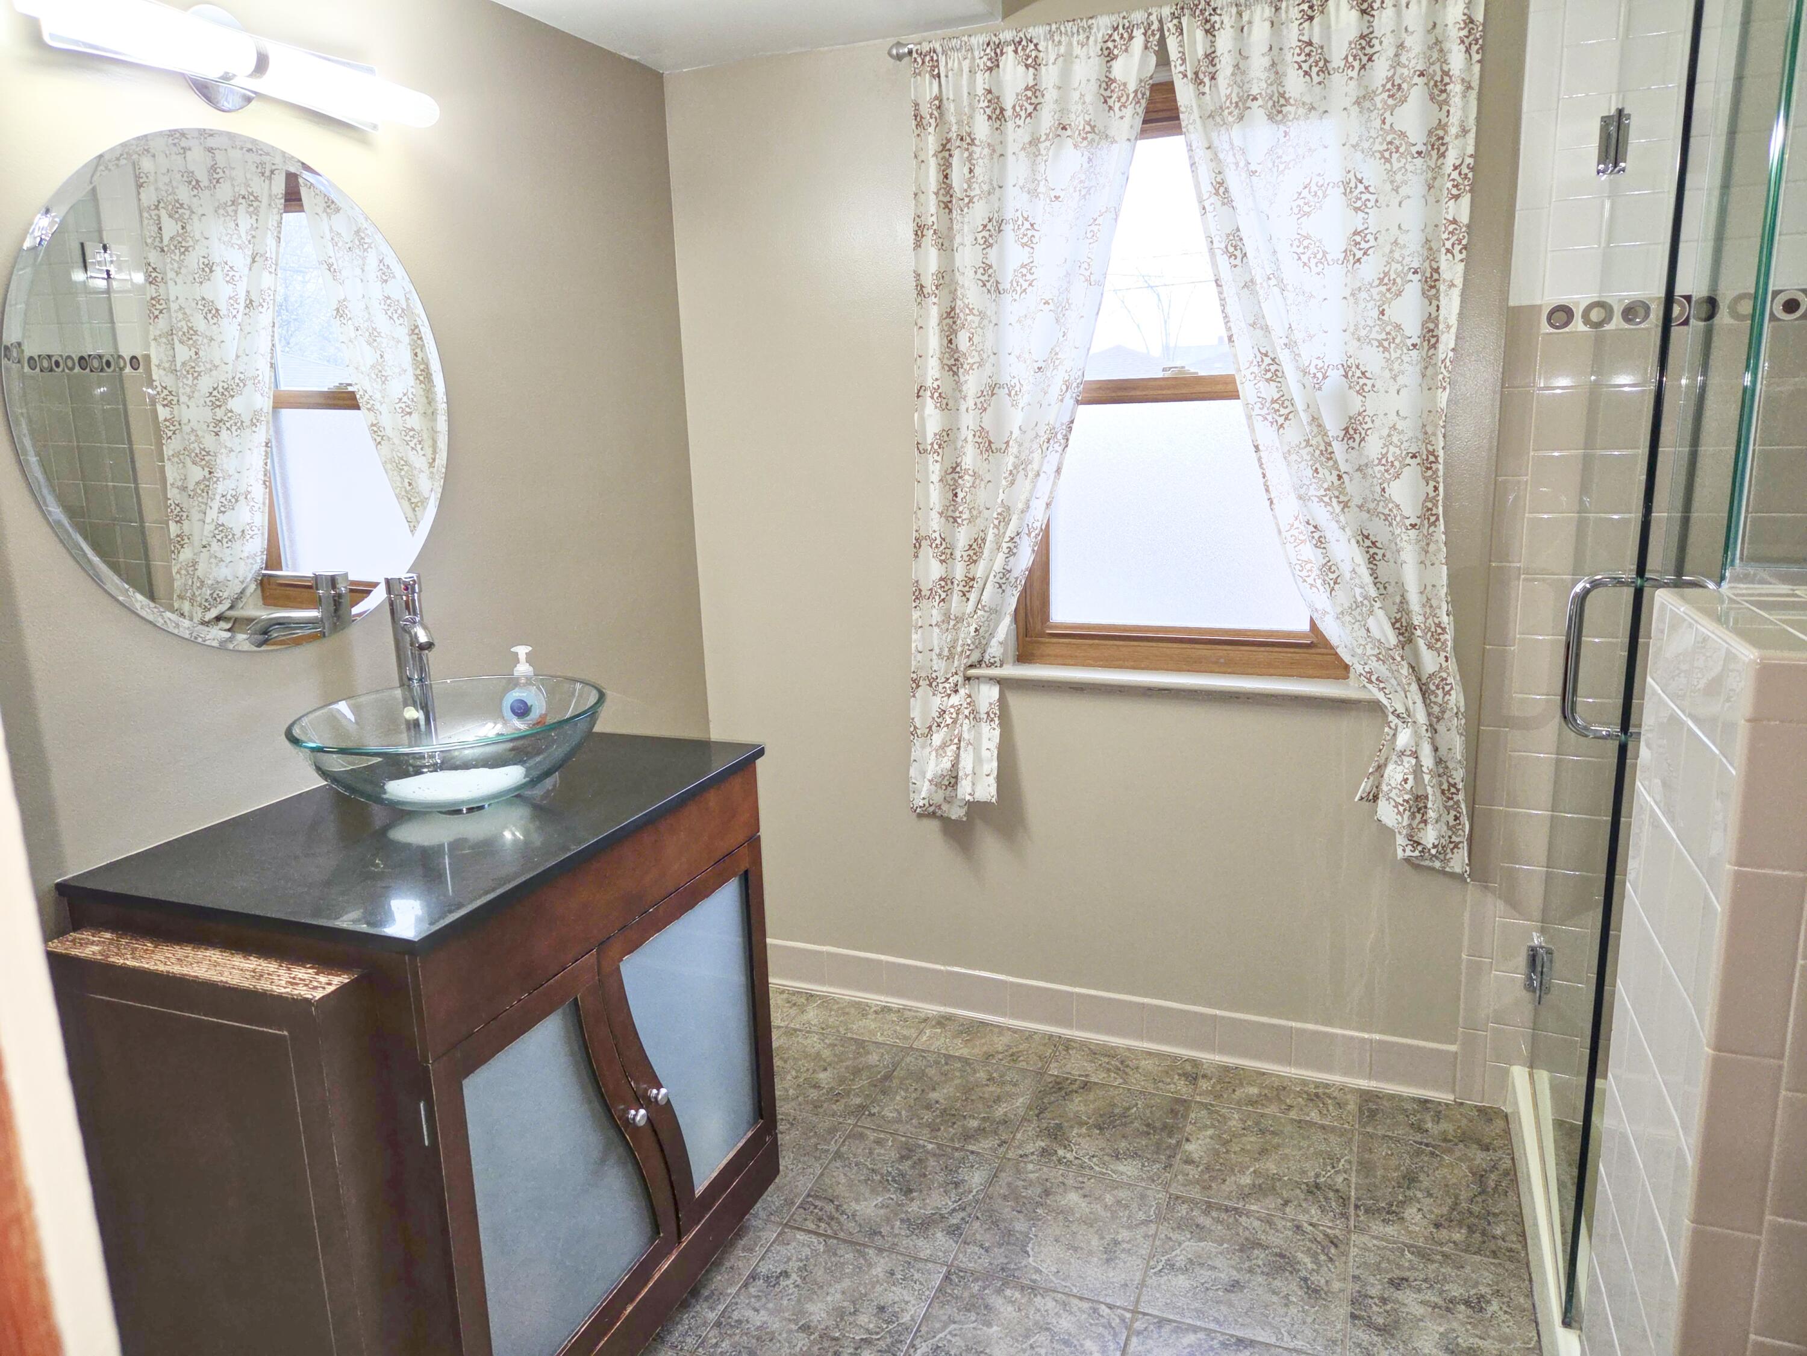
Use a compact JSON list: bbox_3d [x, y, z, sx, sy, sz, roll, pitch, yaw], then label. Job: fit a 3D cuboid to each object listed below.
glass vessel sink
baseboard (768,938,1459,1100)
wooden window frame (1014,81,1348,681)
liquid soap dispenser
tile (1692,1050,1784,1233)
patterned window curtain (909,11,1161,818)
[{"bbox_3d":[-0.622,0.111,1.669,0.418,0.141,0.418,3,14,21],"label":"glass vessel sink"},{"bbox_3d":[0.324,0.738,2.672,1.650,0.114,0.012,3,14,21],"label":"baseboard"},{"bbox_3d":[0.553,-0.567,2.376,0.680,1.120,0.080,3,14,21],"label":"wooden window frame"},{"bbox_3d":[-0.628,0.027,1.996,0.078,0.162,0.053,-4,13,-8],"label":"liquid soap dispenser"},{"bbox_3d":[0.658,0.367,0.954,0.051,0.152,0.009,3,14,21],"label":"tile"},{"bbox_3d":[0.242,-0.433,2.363,0.510,1.530,0.090,3,14,21],"label":"patterned window curtain"}]

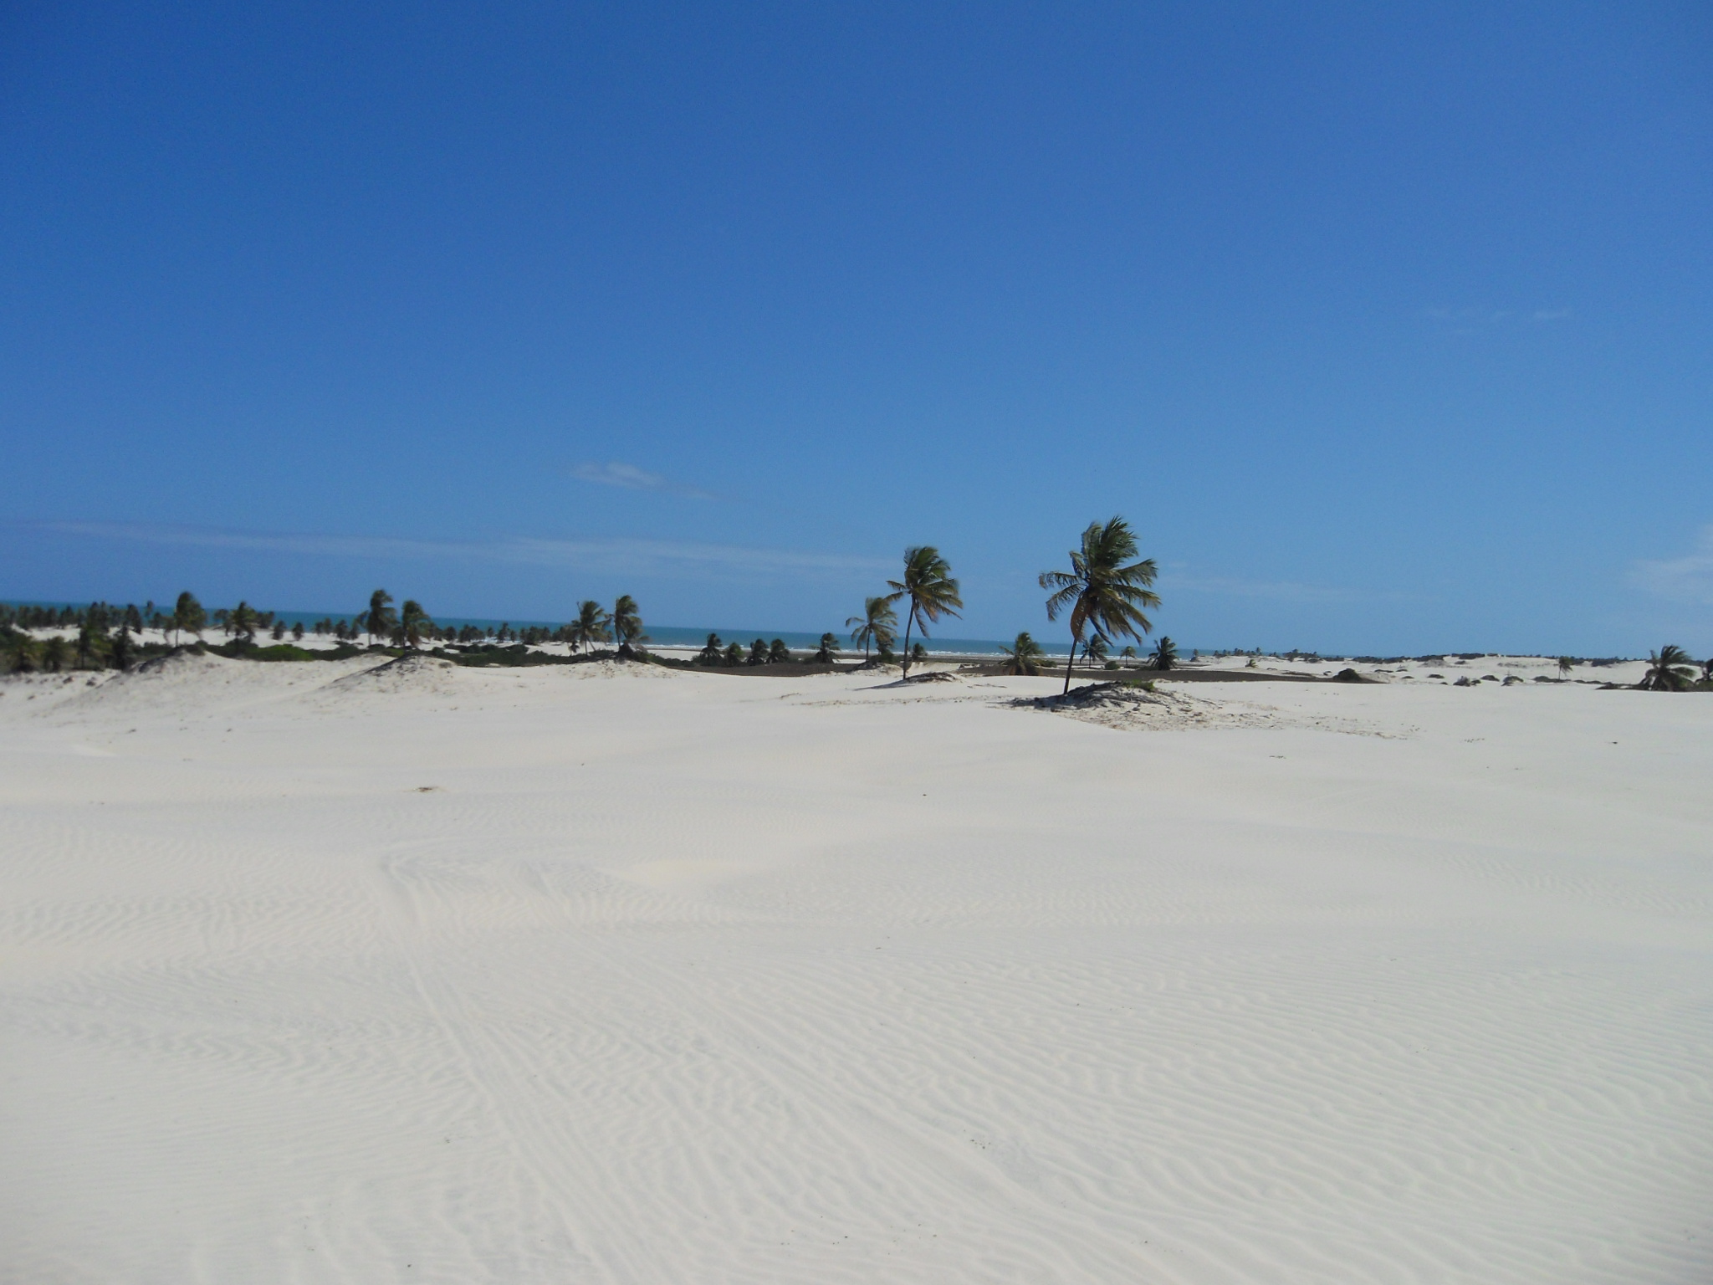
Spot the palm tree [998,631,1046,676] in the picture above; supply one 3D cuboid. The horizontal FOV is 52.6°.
[{"bbox_3d":[16.632,1.285,175.000,4.730,4.870,4.730,2,0,0],"label":"palm tree"}]

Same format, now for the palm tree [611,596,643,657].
[{"bbox_3d":[-25.765,-1.883,195.000,3.770,6.930,4.330,2,0,0],"label":"palm tree"}]

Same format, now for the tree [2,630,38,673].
[{"bbox_3d":[-86.926,1.252,180.000,3.760,4.870,3.760,2,0,0],"label":"tree"}]

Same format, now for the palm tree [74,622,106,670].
[{"bbox_3d":[-79.624,0.487,180.000,3.340,5.290,3.840,2,0,0],"label":"palm tree"}]

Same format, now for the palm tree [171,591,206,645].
[{"bbox_3d":[-71.401,-2.644,185.000,3.720,5.720,4.270,2,0,0],"label":"palm tree"}]

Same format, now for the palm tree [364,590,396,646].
[{"bbox_3d":[-53.639,-2.712,195.000,3.770,6.480,4.330,2,0,0],"label":"palm tree"}]

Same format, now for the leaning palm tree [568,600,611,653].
[{"bbox_3d":[-31.680,-1.822,205.000,5.230,6.340,5.230,2,0,0],"label":"leaning palm tree"}]

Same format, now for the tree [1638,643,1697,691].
[{"bbox_3d":[67.839,2.185,145.000,4.930,4.030,4.930,2,0,0],"label":"tree"}]

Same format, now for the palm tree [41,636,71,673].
[{"bbox_3d":[-83.171,1.460,180.000,3.200,4.450,3.200,2,0,0],"label":"palm tree"}]

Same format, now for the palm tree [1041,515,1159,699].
[{"bbox_3d":[12.375,-1.870,88.000,6.190,9.110,6.190,2,0,0],"label":"palm tree"}]

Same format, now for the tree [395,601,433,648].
[{"bbox_3d":[-47.315,-1.715,185.000,4.150,5.570,4.150,2,0,0],"label":"tree"}]

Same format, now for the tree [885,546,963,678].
[{"bbox_3d":[4.799,-2.138,123.000,5.510,9.310,5.510,2,0,0],"label":"tree"}]

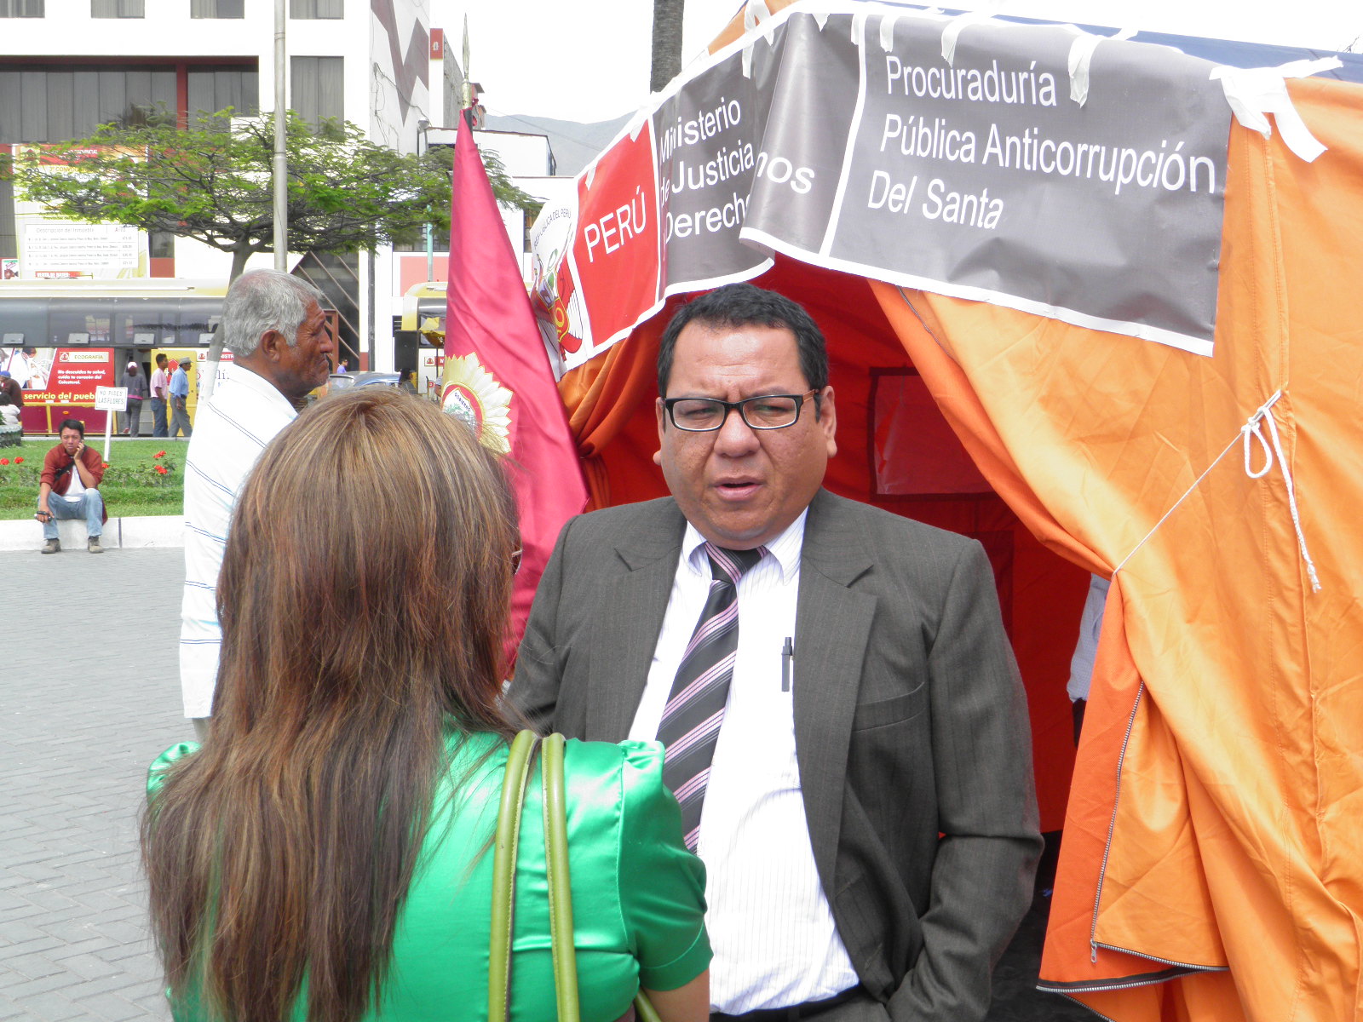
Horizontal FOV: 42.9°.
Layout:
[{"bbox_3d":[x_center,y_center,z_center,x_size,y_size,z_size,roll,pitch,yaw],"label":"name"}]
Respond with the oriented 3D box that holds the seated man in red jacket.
[{"bbox_3d":[-4.768,-0.211,13.549,0.526,1.008,0.740,-1,5,-19],"label":"seated man in red jacket"}]

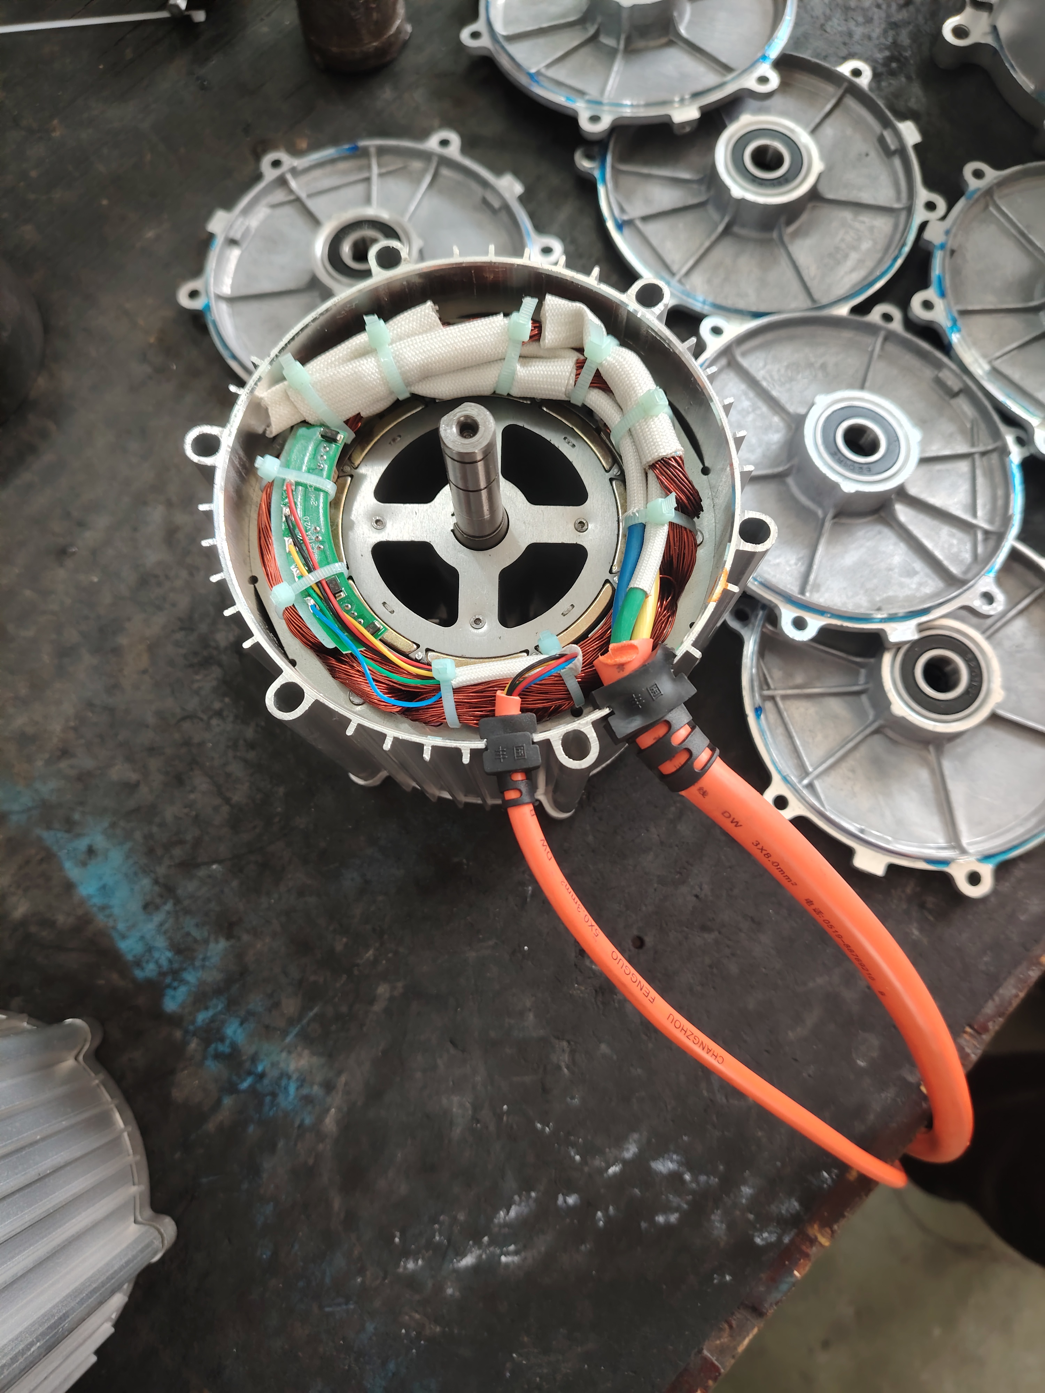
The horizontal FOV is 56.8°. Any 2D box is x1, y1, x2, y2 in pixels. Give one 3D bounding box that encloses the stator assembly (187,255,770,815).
[{"bbox_3d":[-0.015,-0.060,0.410,0.206,0.217,0.214,0,77,1],"label":"stator assembly"}]

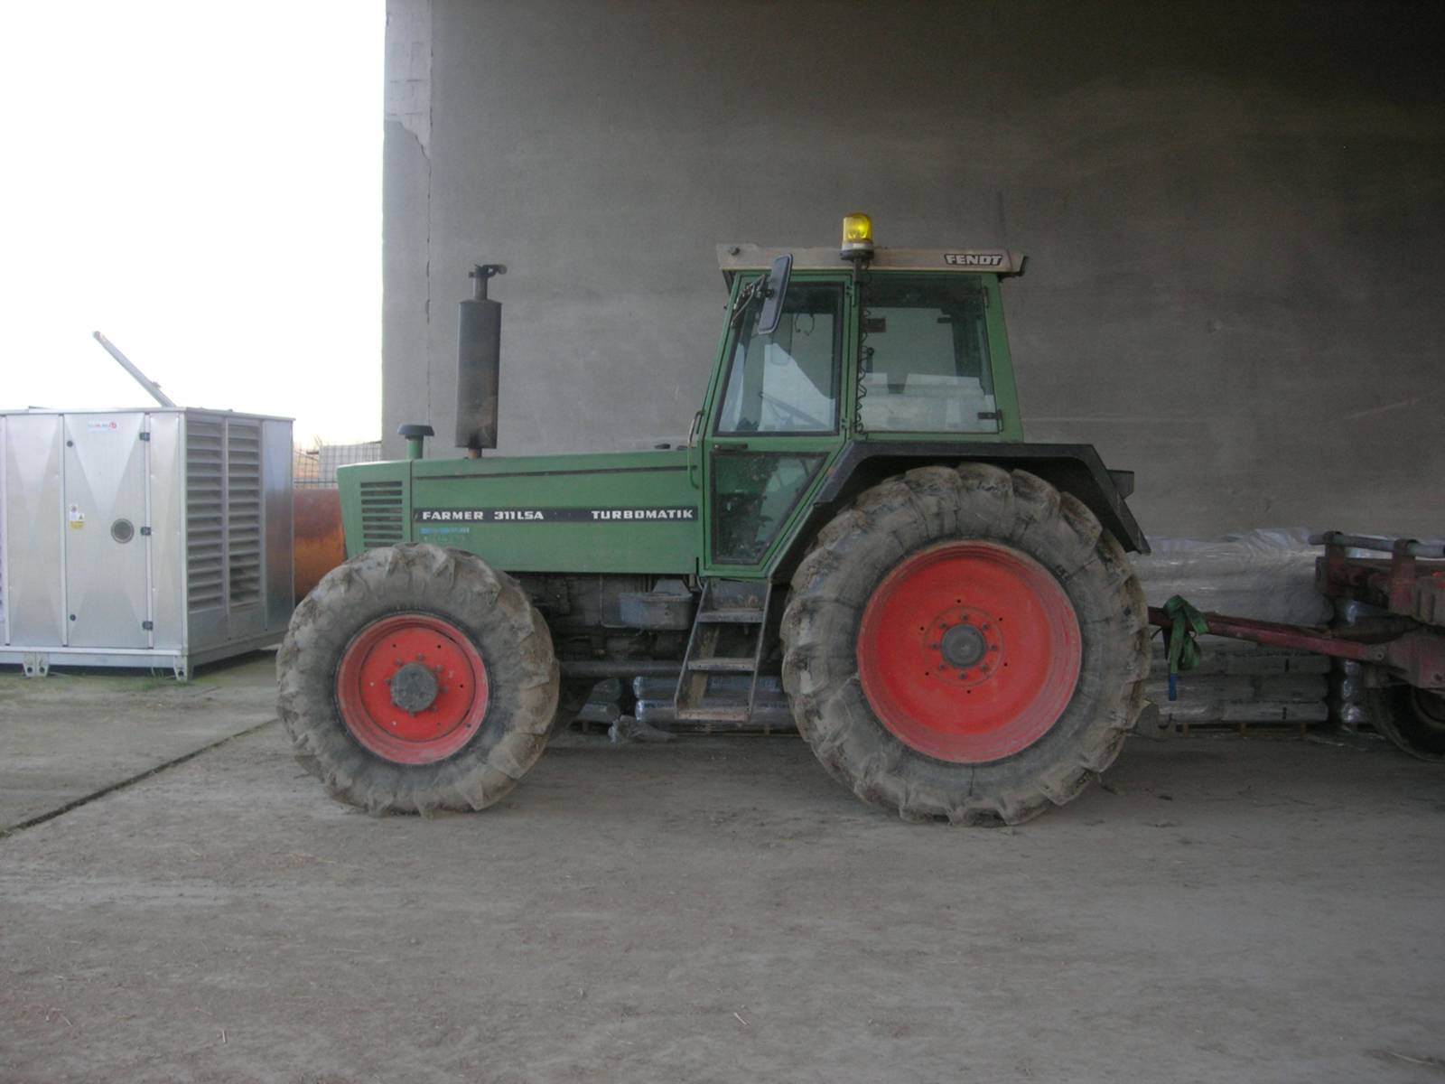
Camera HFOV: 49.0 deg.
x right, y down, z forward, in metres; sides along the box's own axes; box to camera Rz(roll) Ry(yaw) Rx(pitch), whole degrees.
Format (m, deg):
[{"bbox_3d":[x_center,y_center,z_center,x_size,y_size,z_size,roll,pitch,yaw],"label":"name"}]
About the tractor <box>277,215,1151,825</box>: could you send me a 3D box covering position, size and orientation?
[{"bbox_3d":[0.032,-0.175,8.314,4.230,2.830,2.200,1,2,3],"label":"tractor"}]

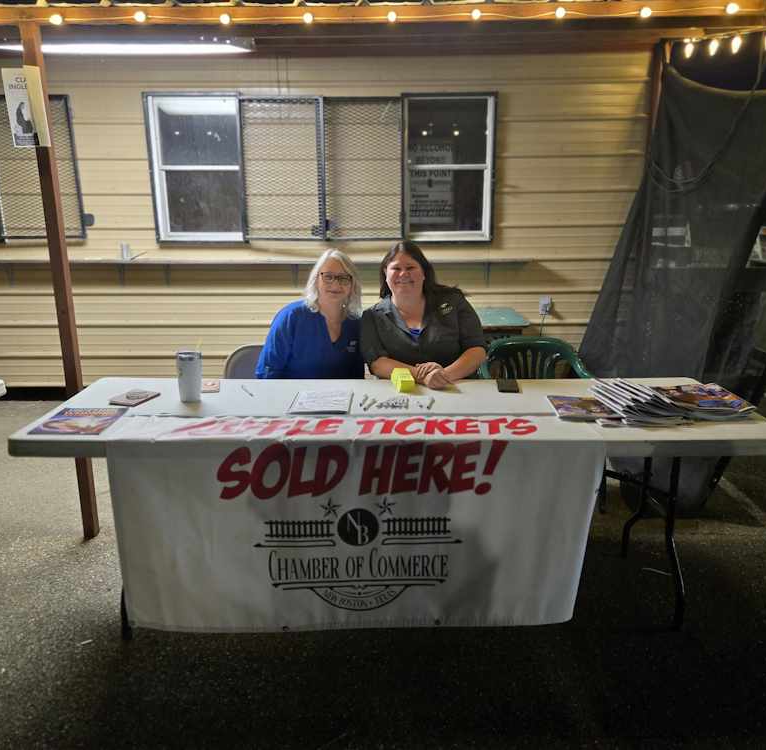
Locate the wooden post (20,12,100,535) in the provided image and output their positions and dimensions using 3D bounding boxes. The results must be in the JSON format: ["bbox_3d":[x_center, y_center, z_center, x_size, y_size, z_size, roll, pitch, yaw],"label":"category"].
[{"bbox_3d":[-1.317,-0.299,2.758,0.052,2.108,0.052,0,14,0],"label":"wooden post"}]

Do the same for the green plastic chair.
[{"bbox_3d":[0.770,0.231,3.344,0.580,0.800,0.570,0,14,0],"label":"green plastic chair"}]

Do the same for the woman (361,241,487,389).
[{"bbox_3d":[0.185,0.056,3.033,0.580,1.290,0.780,0,14,2],"label":"woman"}]

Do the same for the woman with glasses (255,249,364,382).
[{"bbox_3d":[-0.315,0.056,3.085,0.520,1.260,0.720,-1,14,-6],"label":"woman with glasses"}]

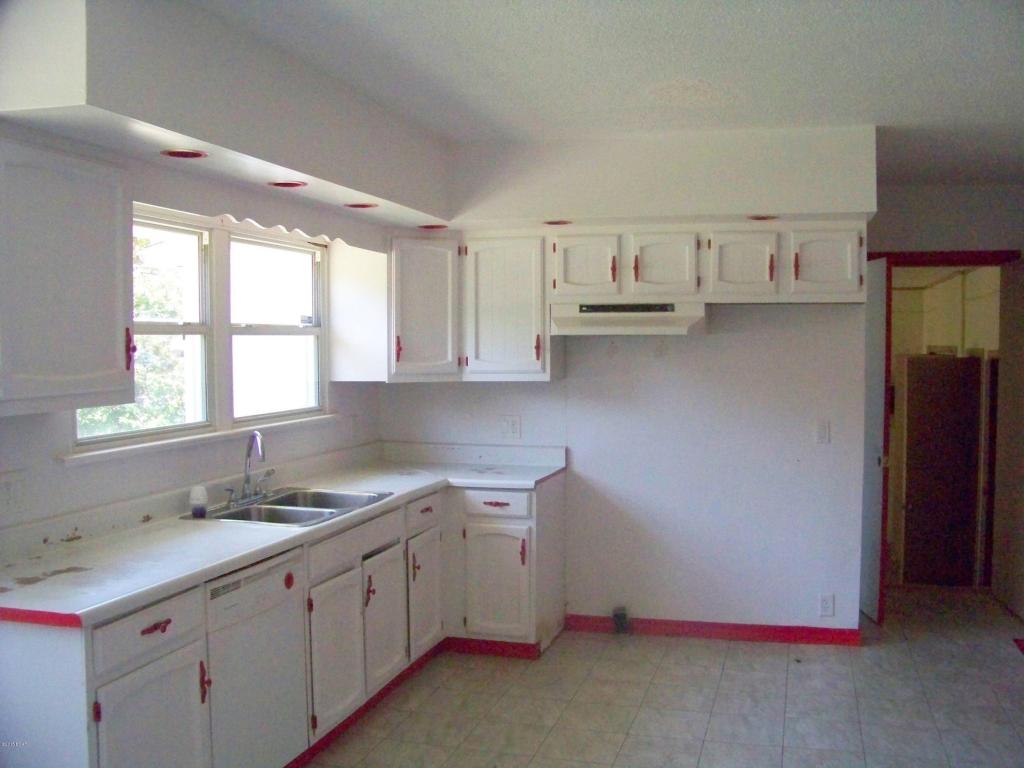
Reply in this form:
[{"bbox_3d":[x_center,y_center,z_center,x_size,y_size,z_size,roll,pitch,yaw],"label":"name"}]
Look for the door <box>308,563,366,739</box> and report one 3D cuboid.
[{"bbox_3d":[-0.652,0.982,3.630,0.025,0.544,0.436,0,2,17],"label":"door"}]

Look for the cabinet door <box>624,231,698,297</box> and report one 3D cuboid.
[{"bbox_3d":[0.734,-0.579,4.726,0.342,0.304,0.025,0,2,17],"label":"cabinet door"}]

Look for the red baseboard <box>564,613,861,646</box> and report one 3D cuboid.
[{"bbox_3d":[1.022,1.288,5.090,1.550,0.088,0.018,1,3,17],"label":"red baseboard"}]

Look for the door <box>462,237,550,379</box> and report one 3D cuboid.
[{"bbox_3d":[-0.028,-0.393,4.961,0.432,0.701,0.025,0,2,17],"label":"door"}]

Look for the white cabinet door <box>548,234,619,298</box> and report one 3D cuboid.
[{"bbox_3d":[0.376,-0.586,4.833,0.337,0.297,0.025,0,2,17],"label":"white cabinet door"}]

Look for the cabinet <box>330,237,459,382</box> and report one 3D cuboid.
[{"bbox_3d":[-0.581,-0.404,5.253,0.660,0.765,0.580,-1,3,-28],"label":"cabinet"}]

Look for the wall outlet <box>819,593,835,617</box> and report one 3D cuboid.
[{"bbox_3d":[1.585,1.113,4.912,0.075,0.117,0.010,1,3,17],"label":"wall outlet"}]

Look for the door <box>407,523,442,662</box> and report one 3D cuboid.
[{"bbox_3d":[-0.405,0.954,4.475,0.025,0.552,0.407,0,2,17],"label":"door"}]

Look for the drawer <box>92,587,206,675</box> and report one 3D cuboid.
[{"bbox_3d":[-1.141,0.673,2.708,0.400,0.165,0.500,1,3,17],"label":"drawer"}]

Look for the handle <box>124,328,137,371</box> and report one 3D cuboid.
[{"bbox_3d":[-1.154,-0.105,2.961,0.032,0.130,0.025,1,3,17],"label":"handle"}]

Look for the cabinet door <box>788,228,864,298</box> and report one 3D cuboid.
[{"bbox_3d":[1.452,-0.558,4.514,0.325,0.300,0.025,0,2,17],"label":"cabinet door"}]

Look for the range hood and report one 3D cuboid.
[{"bbox_3d":[0.591,-0.321,4.908,0.765,0.158,0.480,1,3,17],"label":"range hood"}]

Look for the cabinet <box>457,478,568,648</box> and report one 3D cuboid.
[{"bbox_3d":[-0.014,0.914,5.117,0.470,0.860,0.570,1,3,17],"label":"cabinet"}]

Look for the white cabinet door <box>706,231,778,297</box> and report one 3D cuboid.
[{"bbox_3d":[1.097,-0.571,4.618,0.326,0.305,0.025,0,2,17],"label":"white cabinet door"}]

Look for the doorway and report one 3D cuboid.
[{"bbox_3d":[2.508,0.256,5.855,0.980,2.110,0.130,1,3,17],"label":"doorway"}]

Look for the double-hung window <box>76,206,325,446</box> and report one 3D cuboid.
[{"bbox_3d":[-1.200,-0.249,4.097,0.090,0.850,1.770,1,3,17],"label":"double-hung window"}]

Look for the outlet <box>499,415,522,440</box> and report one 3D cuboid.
[{"bbox_3d":[-0.012,0.241,5.362,0.125,0.125,0.010,1,3,17],"label":"outlet"}]

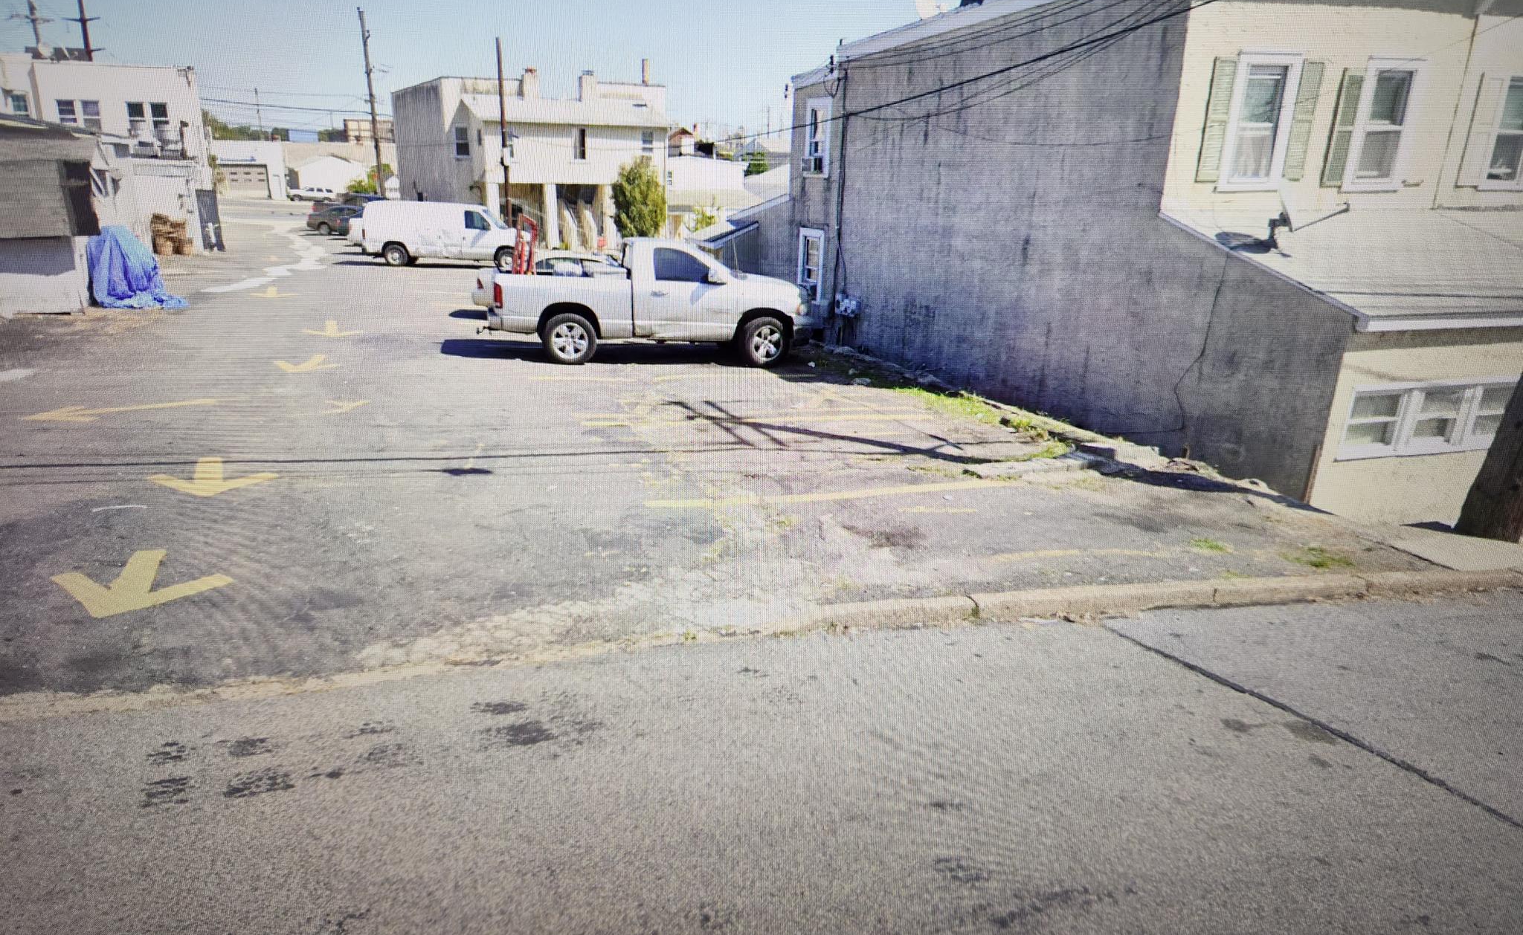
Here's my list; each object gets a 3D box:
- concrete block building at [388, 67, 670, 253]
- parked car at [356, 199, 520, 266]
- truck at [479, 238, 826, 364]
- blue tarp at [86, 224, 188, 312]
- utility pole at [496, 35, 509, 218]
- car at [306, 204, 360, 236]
[{"bbox_3d":[-12.038,-15.865,51.748,8.800,7.700,15.000,-9,21,-28],"label":"concrete block building"},{"bbox_3d":[-10.143,-7.672,33.367,5.500,2.100,2.030,1,18,-1],"label":"parked car"},{"bbox_3d":[-1.747,-2.757,16.598,5.250,1.920,2.030,-2,18,-10],"label":"truck"},{"bbox_3d":[-12.807,-4.192,20.912,1.750,1.600,1.200,-2,18,-9],"label":"blue tarp"},{"bbox_3d":[-9.699,-12.046,38.276,0.250,7.900,0.250,-2,18,-9],"label":"utility pole"},{"bbox_3d":[-20.110,-12.389,50.479,4.850,1.460,1.850,0,18,-4],"label":"car"}]

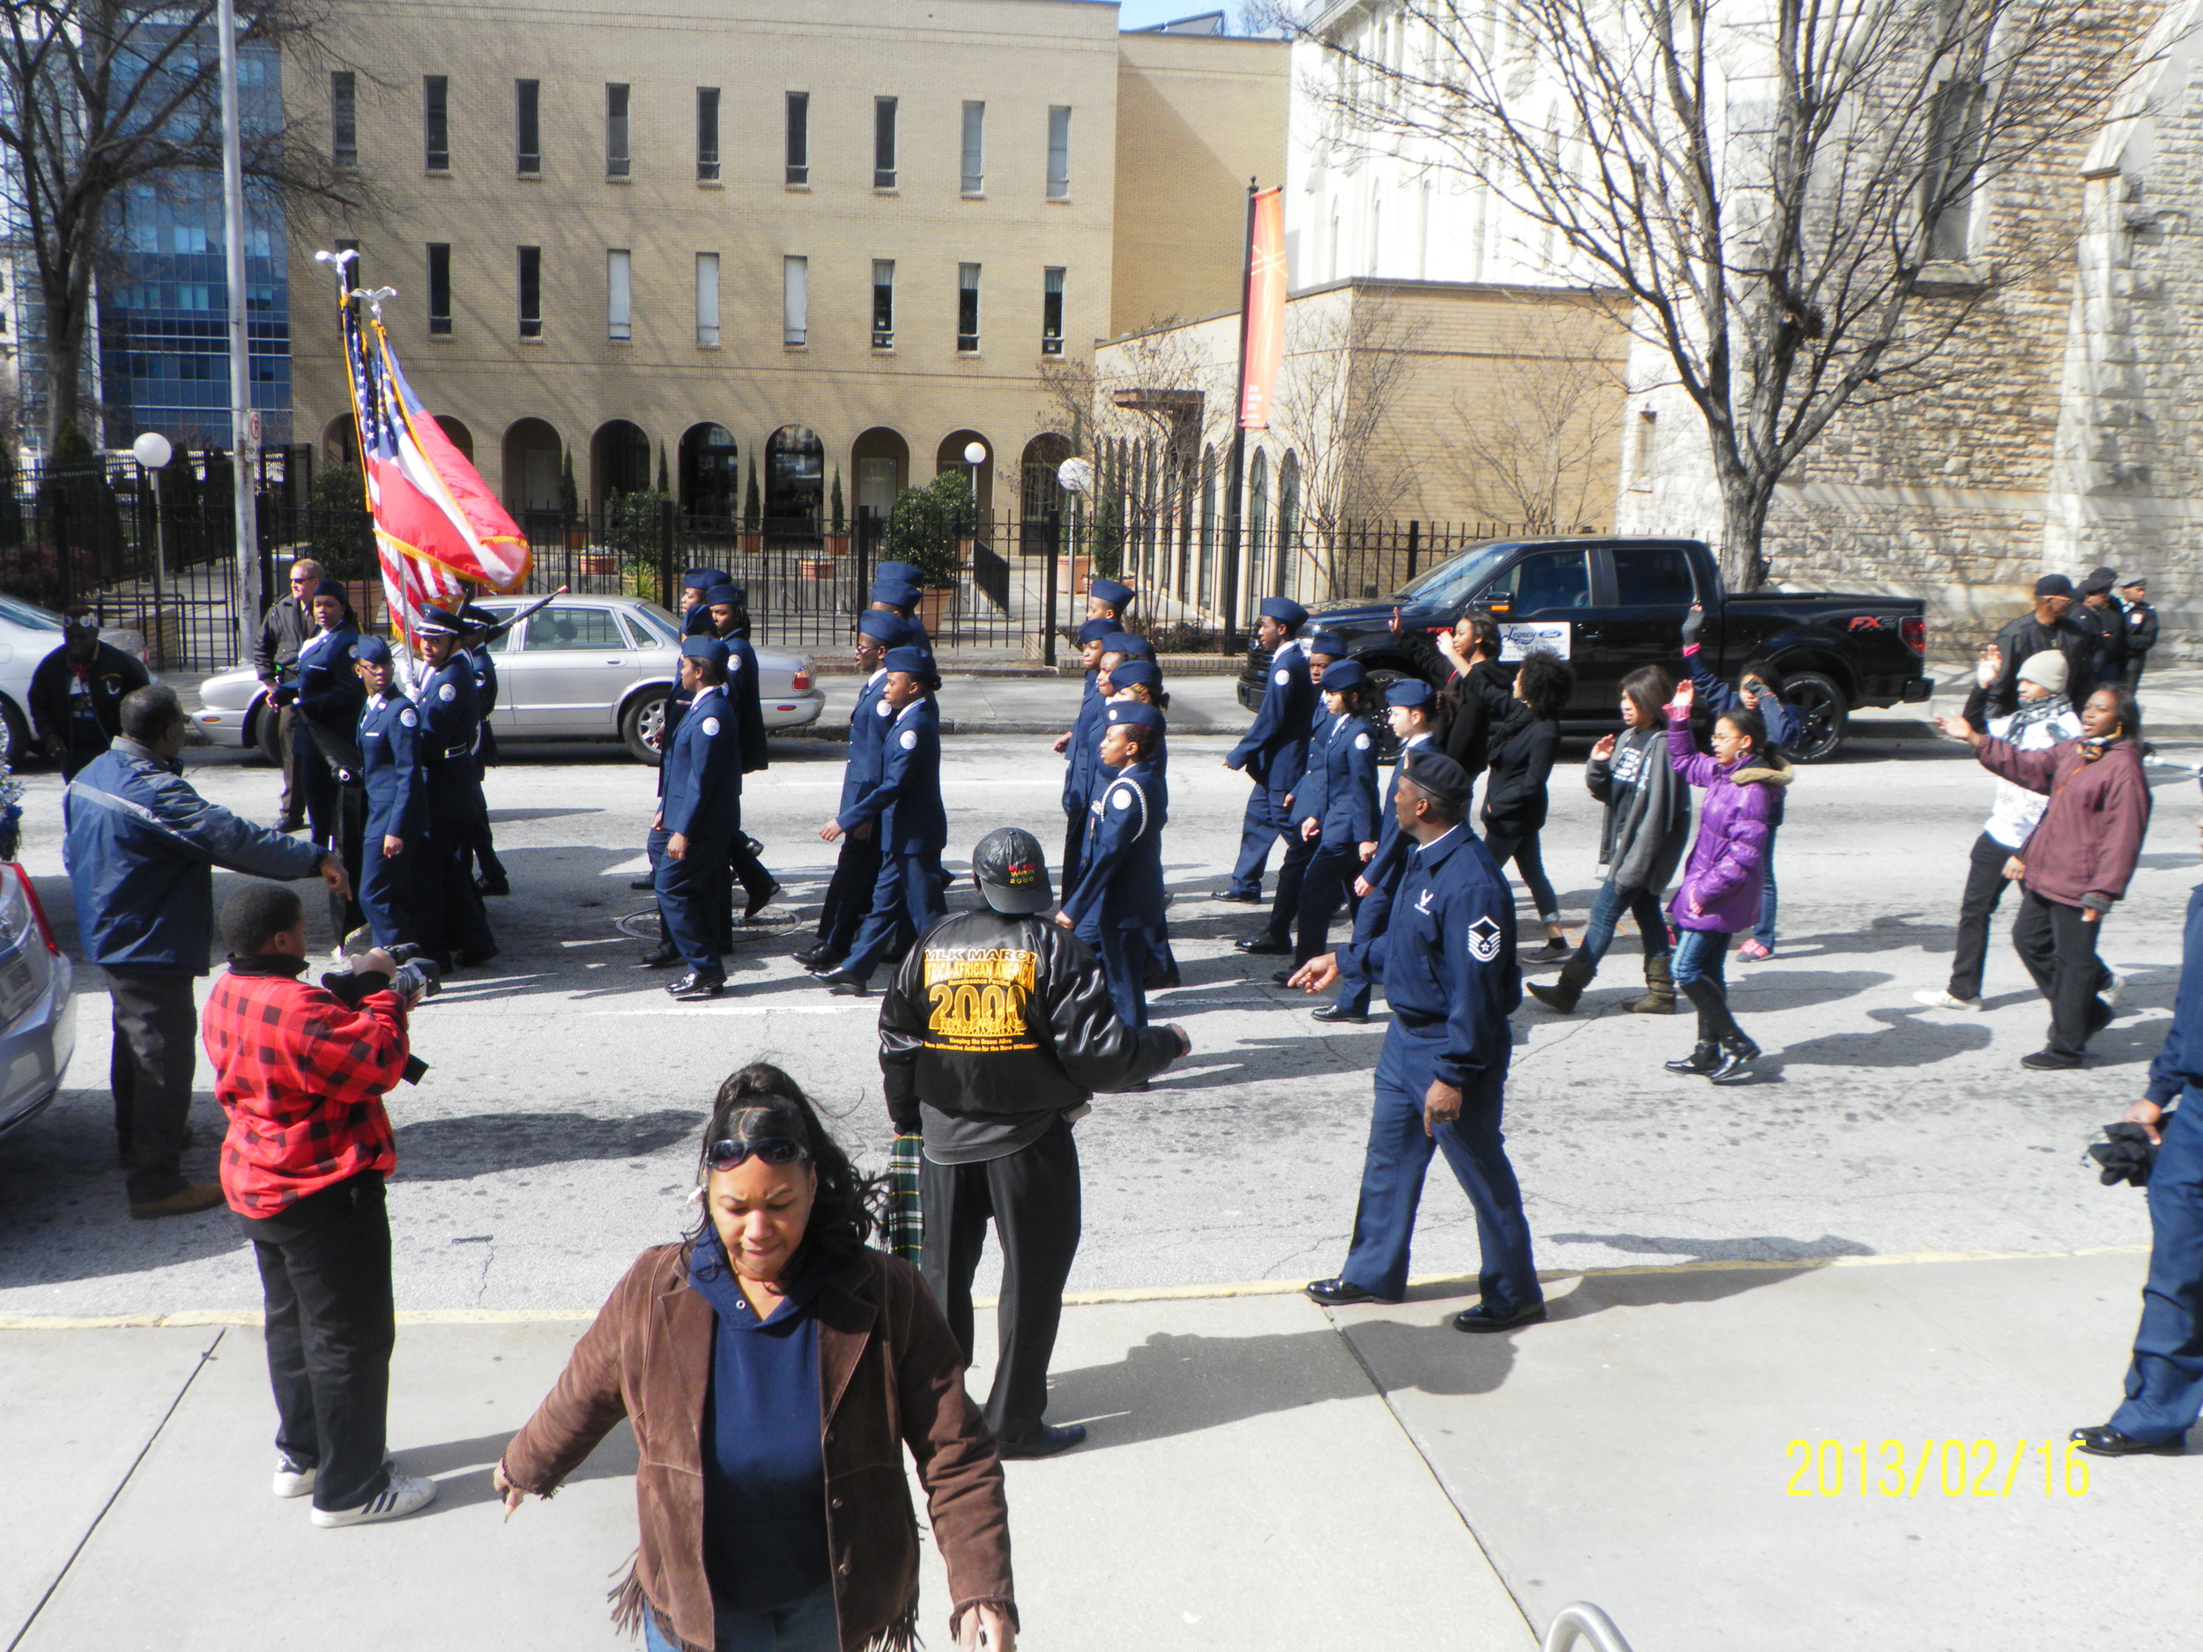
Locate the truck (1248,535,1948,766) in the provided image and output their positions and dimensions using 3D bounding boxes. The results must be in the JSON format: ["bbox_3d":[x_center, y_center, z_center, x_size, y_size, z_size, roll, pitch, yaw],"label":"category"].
[{"bbox_3d":[4.246,-1.669,18.595,5.890,1.940,2.050,0,11,-9],"label":"truck"}]

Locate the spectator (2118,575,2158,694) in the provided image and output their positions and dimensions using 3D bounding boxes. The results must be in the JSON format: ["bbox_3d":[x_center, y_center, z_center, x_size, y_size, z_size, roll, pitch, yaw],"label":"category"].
[{"bbox_3d":[10.433,-1.735,21.164,0.480,1.660,0.360,2,9,2],"label":"spectator"}]

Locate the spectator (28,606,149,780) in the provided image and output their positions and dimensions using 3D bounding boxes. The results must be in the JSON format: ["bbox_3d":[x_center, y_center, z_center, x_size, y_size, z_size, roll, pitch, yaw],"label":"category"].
[{"bbox_3d":[-5.057,-0.230,10.573,0.580,1.730,0.380,1,11,-7],"label":"spectator"}]

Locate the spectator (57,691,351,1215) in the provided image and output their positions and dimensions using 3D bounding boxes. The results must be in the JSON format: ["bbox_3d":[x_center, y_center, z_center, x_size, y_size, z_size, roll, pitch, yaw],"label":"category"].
[{"bbox_3d":[-3.182,0.412,7.504,0.924,1.829,0.700,-9,15,-44],"label":"spectator"}]

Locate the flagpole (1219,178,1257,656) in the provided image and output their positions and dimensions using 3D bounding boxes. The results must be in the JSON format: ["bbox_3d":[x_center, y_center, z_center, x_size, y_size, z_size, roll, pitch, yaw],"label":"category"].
[{"bbox_3d":[1.431,-4.156,21.593,0.130,4.822,0.130,0,11,-8],"label":"flagpole"}]

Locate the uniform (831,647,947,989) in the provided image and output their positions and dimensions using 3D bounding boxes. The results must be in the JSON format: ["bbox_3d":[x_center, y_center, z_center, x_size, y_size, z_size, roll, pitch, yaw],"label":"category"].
[{"bbox_3d":[-1.059,-0.032,10.299,0.702,1.710,0.520,0,11,-9],"label":"uniform"}]

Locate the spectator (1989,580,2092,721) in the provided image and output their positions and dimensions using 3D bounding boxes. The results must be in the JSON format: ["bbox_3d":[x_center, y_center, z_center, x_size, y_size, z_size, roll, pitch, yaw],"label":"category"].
[{"bbox_3d":[6.366,-0.783,14.452,0.580,1.850,0.360,1,11,-3],"label":"spectator"}]

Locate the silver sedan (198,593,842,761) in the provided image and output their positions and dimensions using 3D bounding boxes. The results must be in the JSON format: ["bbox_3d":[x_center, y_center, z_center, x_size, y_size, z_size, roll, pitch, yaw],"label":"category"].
[{"bbox_3d":[-4.880,-1.260,17.200,5.020,1.340,1.820,0,9,-6],"label":"silver sedan"}]

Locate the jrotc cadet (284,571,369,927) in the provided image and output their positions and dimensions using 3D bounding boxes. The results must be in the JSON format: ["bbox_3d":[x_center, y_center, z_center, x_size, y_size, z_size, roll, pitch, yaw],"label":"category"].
[{"bbox_3d":[-4.256,-0.451,11.552,0.500,1.800,0.520,-6,12,-38],"label":"jrotc cadet"}]

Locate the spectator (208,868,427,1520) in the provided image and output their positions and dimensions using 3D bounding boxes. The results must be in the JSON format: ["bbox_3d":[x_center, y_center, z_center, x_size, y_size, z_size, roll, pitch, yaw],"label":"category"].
[{"bbox_3d":[-1.919,0.933,5.186,0.550,1.640,0.500,-5,12,-35],"label":"spectator"}]

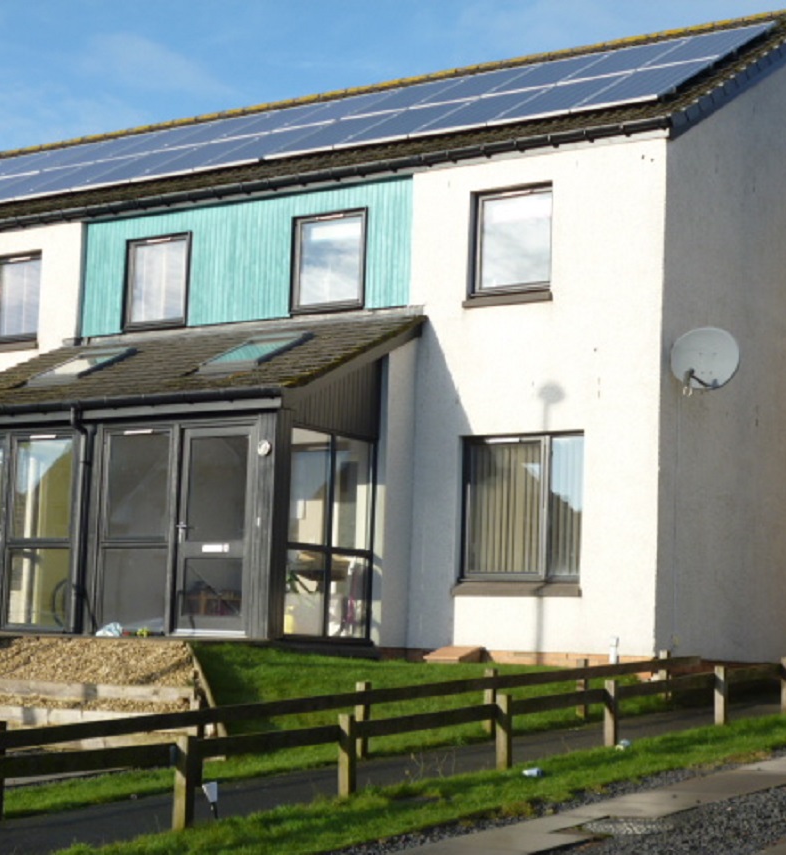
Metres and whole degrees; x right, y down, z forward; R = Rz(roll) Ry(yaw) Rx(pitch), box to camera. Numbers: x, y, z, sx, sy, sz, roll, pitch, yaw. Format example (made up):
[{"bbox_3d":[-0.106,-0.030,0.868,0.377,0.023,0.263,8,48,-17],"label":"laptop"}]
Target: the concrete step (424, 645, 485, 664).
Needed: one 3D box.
[{"bbox_3d":[0.576,2.261,18.304,0.440,0.165,0.360,-3,-8,35],"label":"concrete step"}]

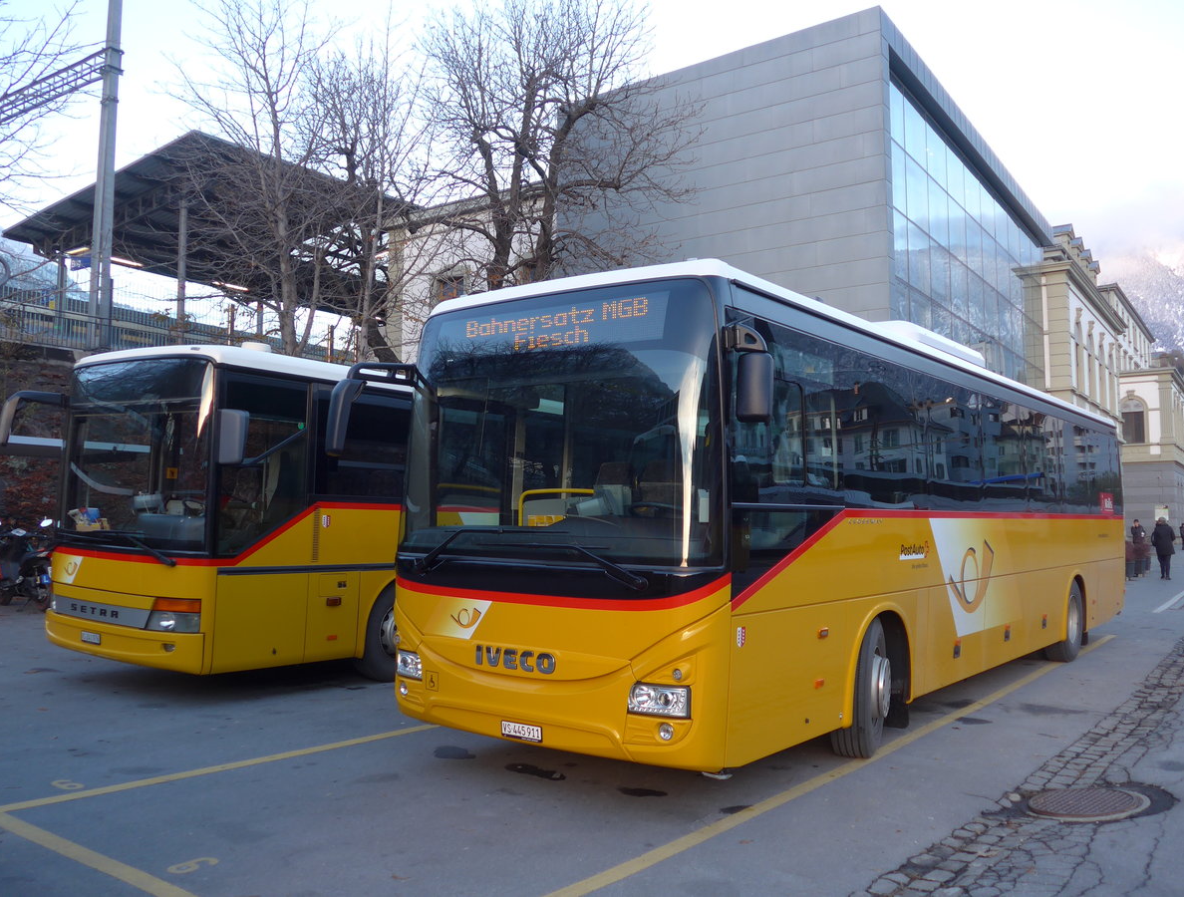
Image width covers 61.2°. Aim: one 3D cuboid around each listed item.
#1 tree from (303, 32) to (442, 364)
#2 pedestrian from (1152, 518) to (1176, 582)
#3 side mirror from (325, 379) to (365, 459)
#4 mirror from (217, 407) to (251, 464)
[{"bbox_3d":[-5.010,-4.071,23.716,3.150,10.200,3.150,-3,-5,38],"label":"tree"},{"bbox_3d":[16.291,2.817,28.459,0.580,1.780,0.400,-1,-4,21],"label":"pedestrian"},{"bbox_3d":[-1.695,-0.209,6.886,0.180,0.520,0.250,3,-5,-30],"label":"side mirror"},{"bbox_3d":[-2.997,-0.096,8.381,0.250,0.450,0.140,-1,-4,26],"label":"mirror"}]

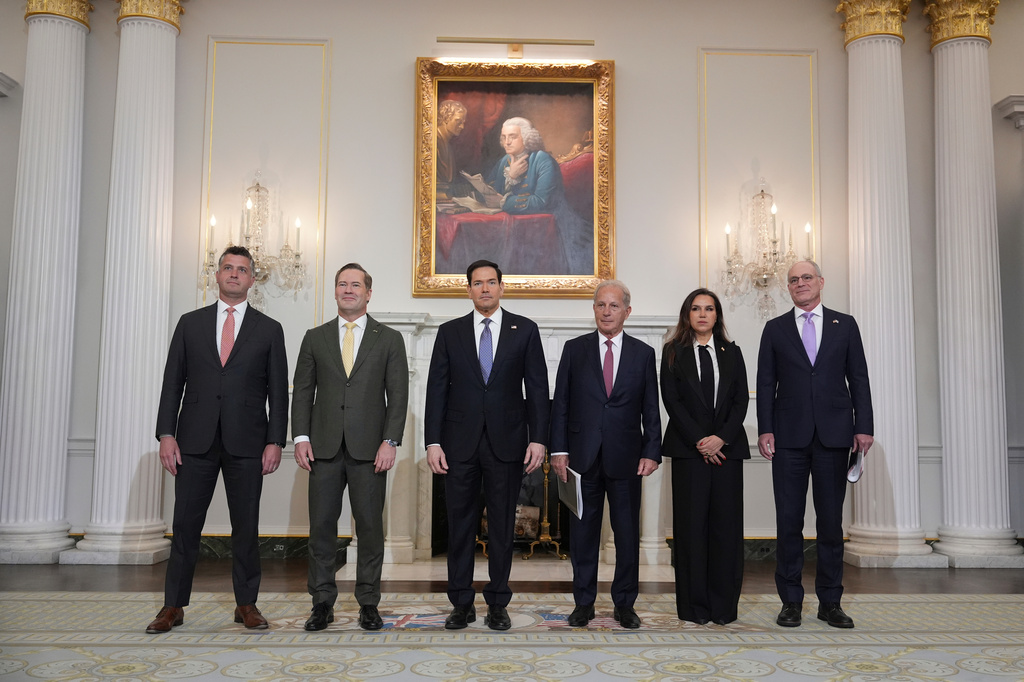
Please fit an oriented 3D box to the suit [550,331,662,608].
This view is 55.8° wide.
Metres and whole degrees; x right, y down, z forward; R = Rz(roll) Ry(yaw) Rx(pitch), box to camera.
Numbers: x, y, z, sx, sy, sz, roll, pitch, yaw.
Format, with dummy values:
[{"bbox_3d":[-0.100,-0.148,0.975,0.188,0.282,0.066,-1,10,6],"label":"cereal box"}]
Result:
[{"bbox_3d":[0.477,0.642,4.902,0.565,1.395,0.320,0,-5,1],"label":"suit"}]

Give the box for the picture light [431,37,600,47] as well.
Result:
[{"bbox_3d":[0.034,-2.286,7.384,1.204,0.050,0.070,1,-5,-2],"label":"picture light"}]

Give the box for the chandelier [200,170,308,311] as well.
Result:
[{"bbox_3d":[-1.833,-0.728,6.925,0.750,1.030,0.400,1,-5,-2],"label":"chandelier"}]

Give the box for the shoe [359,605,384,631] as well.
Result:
[{"bbox_3d":[-0.687,1.323,4.701,0.110,0.110,0.300,2,-6,-13],"label":"shoe"}]

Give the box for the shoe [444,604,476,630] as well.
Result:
[{"bbox_3d":[-0.246,1.330,4.736,0.110,0.110,0.300,-1,-6,14],"label":"shoe"}]

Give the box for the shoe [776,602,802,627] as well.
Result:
[{"bbox_3d":[1.381,1.335,4.791,0.105,0.110,0.295,-2,-6,21],"label":"shoe"}]

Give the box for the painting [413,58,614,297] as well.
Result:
[{"bbox_3d":[0.028,-1.244,7.436,1.530,1.865,0.100,1,-5,-2],"label":"painting"}]

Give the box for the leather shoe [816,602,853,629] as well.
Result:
[{"bbox_3d":[1.625,1.360,4.858,0.110,0.110,0.300,1,-5,-9],"label":"leather shoe"}]

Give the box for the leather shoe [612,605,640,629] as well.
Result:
[{"bbox_3d":[0.563,1.344,4.802,0.110,0.110,0.300,2,-6,-11],"label":"leather shoe"}]

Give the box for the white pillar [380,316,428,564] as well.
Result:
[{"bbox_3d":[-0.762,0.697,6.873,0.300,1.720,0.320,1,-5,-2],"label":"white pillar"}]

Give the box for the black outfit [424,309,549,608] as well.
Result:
[{"bbox_3d":[-0.124,0.575,4.816,0.615,1.482,0.330,1,-5,-2],"label":"black outfit"}]

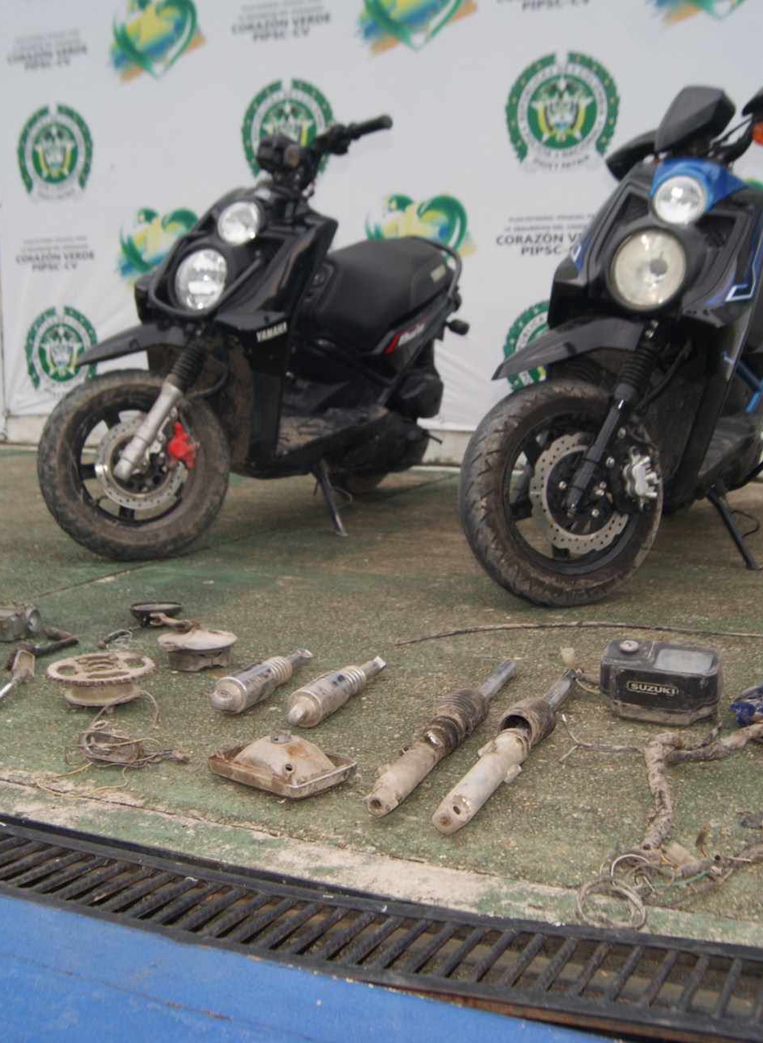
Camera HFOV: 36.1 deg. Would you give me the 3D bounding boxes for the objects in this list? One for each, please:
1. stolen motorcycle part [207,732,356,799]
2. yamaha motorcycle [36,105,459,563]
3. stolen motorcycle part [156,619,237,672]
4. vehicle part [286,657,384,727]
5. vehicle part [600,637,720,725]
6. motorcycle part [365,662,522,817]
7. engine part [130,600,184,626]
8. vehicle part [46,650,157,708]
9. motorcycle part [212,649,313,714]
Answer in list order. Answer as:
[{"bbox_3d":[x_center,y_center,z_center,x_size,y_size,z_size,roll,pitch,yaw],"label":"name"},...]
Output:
[{"bbox_3d":[-0.129,0.296,1.507,0.157,0.058,0.124,8,12,40],"label":"stolen motorcycle part"},{"bbox_3d":[-0.213,-0.529,3.455,0.720,1.080,1.830,4,10,24],"label":"yamaha motorcycle"},{"bbox_3d":[-0.319,0.208,2.024,0.136,0.063,0.136,0,9,0],"label":"stolen motorcycle part"},{"bbox_3d":[-0.059,0.249,1.764,0.055,0.055,0.312,4,10,23],"label":"vehicle part"},{"bbox_3d":[0.422,0.242,1.766,0.158,0.090,0.105,4,10,22],"label":"vehicle part"},{"bbox_3d":[0.102,0.270,1.598,0.066,0.063,0.610,4,9,21],"label":"motorcycle part"},{"bbox_3d":[-0.434,0.177,2.268,0.107,0.045,0.105,0,9,0],"label":"engine part"},{"bbox_3d":[-0.425,0.243,1.780,0.164,0.062,0.164,0,9,0],"label":"vehicle part"},{"bbox_3d":[-0.178,0.239,1.829,0.055,0.055,0.300,4,10,25],"label":"motorcycle part"}]

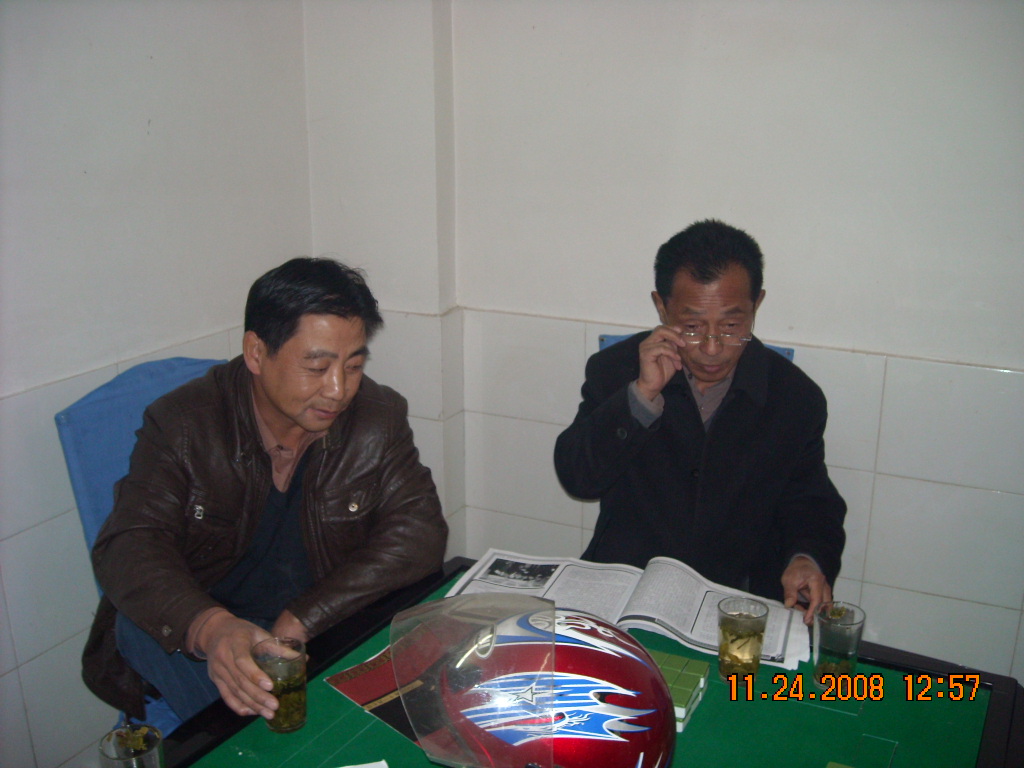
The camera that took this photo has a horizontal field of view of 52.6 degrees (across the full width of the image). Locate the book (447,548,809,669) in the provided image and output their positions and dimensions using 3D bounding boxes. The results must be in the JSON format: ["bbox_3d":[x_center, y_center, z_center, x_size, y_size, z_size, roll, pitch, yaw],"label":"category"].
[{"bbox_3d":[0.187,0.355,1.710,0.580,0.050,0.240,6,16,23],"label":"book"}]

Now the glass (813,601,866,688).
[{"bbox_3d":[0.471,0.378,1.494,0.074,0.109,0.074,0,15,0],"label":"glass"}]

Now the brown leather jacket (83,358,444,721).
[{"bbox_3d":[-0.391,0.264,1.702,0.620,0.600,0.480,-11,19,-35],"label":"brown leather jacket"}]

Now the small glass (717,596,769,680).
[{"bbox_3d":[0.336,0.374,1.514,0.073,0.109,0.073,0,15,0],"label":"small glass"}]

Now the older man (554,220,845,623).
[{"bbox_3d":[0.293,0.442,1.744,0.560,1.370,0.720,5,16,18],"label":"older man"}]

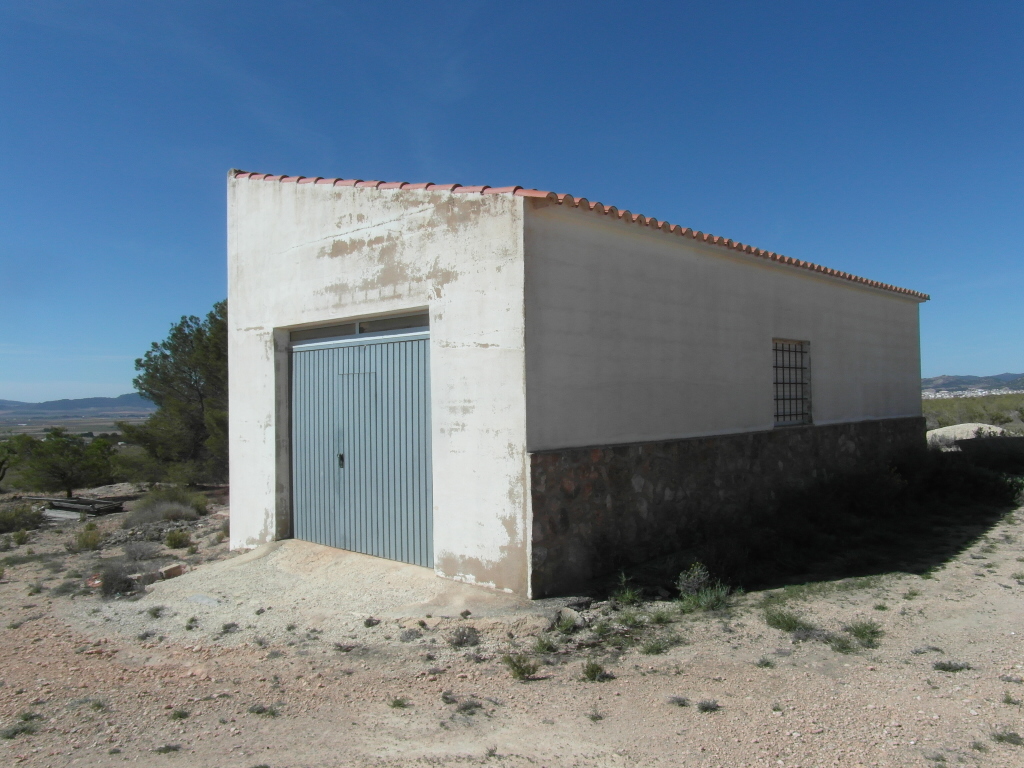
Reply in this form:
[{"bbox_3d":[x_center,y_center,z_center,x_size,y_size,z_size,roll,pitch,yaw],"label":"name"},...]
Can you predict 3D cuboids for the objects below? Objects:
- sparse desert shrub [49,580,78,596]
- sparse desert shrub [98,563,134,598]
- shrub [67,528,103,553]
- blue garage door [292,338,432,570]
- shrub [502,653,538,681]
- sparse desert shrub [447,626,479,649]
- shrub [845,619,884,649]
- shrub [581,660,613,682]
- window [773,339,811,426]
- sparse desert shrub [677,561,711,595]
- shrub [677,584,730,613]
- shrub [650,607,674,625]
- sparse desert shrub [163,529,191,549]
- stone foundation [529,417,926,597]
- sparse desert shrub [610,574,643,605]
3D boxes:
[{"bbox_3d":[-4.333,1.968,6.874,0.271,0.124,0.242,-1,-1,0],"label":"sparse desert shrub"},{"bbox_3d":[-3.793,1.856,6.808,0.340,0.291,0.306,0,-1,-29],"label":"sparse desert shrub"},{"bbox_3d":[-5.932,2.150,9.851,0.493,0.290,0.443,0,-1,-31],"label":"shrub"},{"bbox_3d":[-1.591,0.646,7.453,0.070,2.239,2.749,0,-1,-45],"label":"blue garage door"},{"bbox_3d":[0.048,1.603,4.064,0.206,0.131,0.183,-1,-1,0],"label":"shrub"},{"bbox_3d":[-0.320,1.615,4.576,0.206,0.127,0.183,-1,-1,0],"label":"sparse desert shrub"},{"bbox_3d":[2.206,1.554,4.446,0.250,0.148,0.222,-1,-1,0],"label":"shrub"},{"bbox_3d":[0.471,1.602,3.985,0.161,0.100,0.145,-1,-1,6],"label":"shrub"},{"bbox_3d":[3.369,-0.009,8.660,1.046,1.036,0.140,0,-1,-44],"label":"window"},{"bbox_3d":[1.418,1.523,5.555,0.263,0.284,0.236,-1,-1,14],"label":"sparse desert shrub"},{"bbox_3d":[1.426,1.566,5.266,0.379,0.189,0.284,-1,-1,15],"label":"shrub"},{"bbox_3d":[1.044,1.607,4.961,0.152,0.105,0.137,-1,-1,12],"label":"shrub"},{"bbox_3d":[-4.538,2.078,9.631,0.353,0.242,0.315,-1,-1,0],"label":"sparse desert shrub"},{"bbox_3d":[3.586,1.110,9.005,9.975,1.123,0.300,0,-1,-45],"label":"stone foundation"},{"bbox_3d":[0.879,1.559,5.461,0.243,0.219,0.219,-1,-1,9],"label":"sparse desert shrub"}]

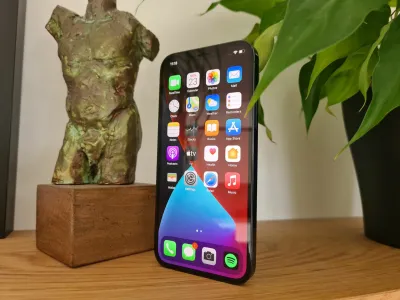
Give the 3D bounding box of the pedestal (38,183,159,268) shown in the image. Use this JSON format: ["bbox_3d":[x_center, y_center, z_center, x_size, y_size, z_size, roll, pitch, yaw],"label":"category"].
[{"bbox_3d":[-0.088,0.057,0.261,0.075,0.053,0.081,3,-4,-44],"label":"pedestal"}]

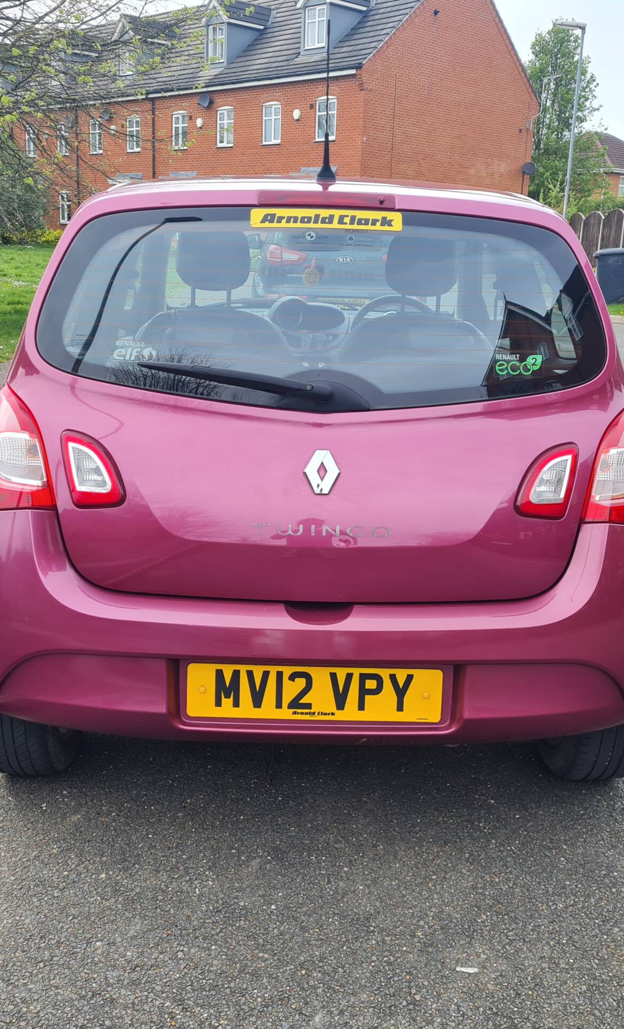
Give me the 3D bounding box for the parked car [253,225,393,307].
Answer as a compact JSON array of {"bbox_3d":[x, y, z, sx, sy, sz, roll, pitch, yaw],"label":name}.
[{"bbox_3d":[0.274,-2.777,12.062,1.855,1.640,4.440,2,15,-1],"label":"parked car"}]

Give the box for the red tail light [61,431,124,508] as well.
[{"bbox_3d":[-0.443,-0.090,2.084,0.128,0.155,0.070,5,16,10],"label":"red tail light"}]

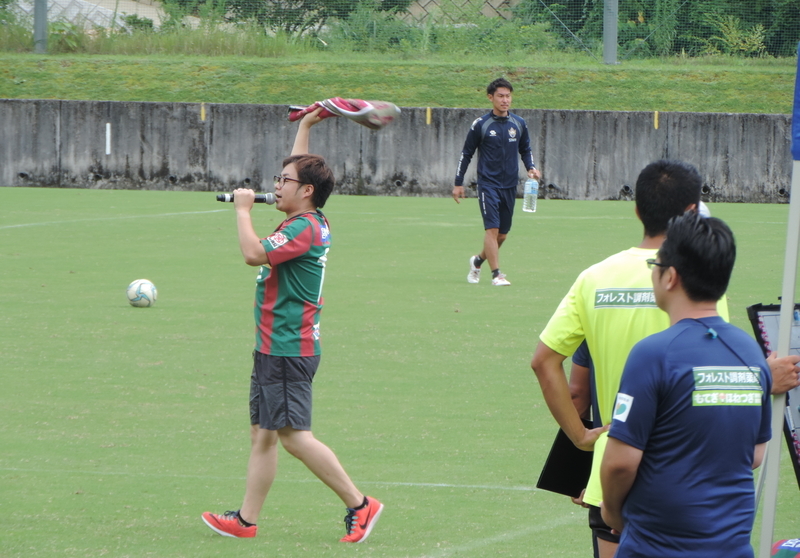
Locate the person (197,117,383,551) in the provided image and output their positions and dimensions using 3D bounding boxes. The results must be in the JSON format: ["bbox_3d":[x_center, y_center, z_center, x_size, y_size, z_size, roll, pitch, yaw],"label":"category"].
[{"bbox_3d":[-0.453,0.190,33.800,0.740,1.820,0.560,1,2,10],"label":"person"}]

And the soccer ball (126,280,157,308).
[{"bbox_3d":[-1.893,0.111,59.300,0.220,0.220,0.220,1,2,0],"label":"soccer ball"}]

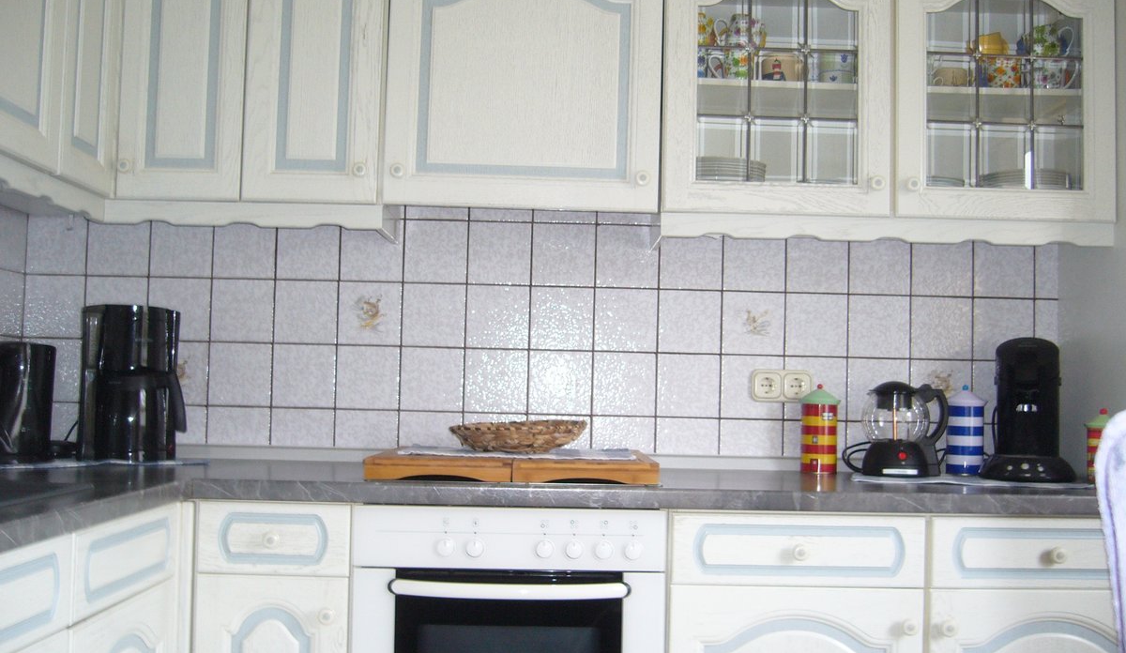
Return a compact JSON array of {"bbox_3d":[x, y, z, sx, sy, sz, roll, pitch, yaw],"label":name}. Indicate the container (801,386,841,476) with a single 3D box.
[{"bbox_3d":[0.595,0.235,2.640,0.094,0.206,0.094,1,-3,12],"label":"container"}]

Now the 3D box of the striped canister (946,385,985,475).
[{"bbox_3d":[0.912,0.235,2.557,0.088,0.200,0.088,1,-2,-1],"label":"striped canister"}]

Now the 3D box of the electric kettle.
[{"bbox_3d":[0.773,0.233,2.595,0.203,0.212,0.162,1,-3,10],"label":"electric kettle"}]

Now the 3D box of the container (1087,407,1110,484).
[{"bbox_3d":[1.174,0.258,2.470,0.086,0.160,0.086,0,-3,25],"label":"container"}]

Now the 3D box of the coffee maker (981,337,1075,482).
[{"bbox_3d":[1.041,0.184,2.550,0.207,0.313,0.295,0,-3,22],"label":"coffee maker"}]

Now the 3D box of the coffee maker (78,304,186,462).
[{"bbox_3d":[-0.947,0.119,2.480,0.235,0.336,0.170,0,-2,39],"label":"coffee maker"}]

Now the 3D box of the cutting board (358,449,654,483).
[{"bbox_3d":[-0.101,0.287,2.411,0.565,0.041,0.460,1,-2,-1],"label":"cutting board"}]

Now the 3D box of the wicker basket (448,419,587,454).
[{"bbox_3d":[-0.095,0.237,2.470,0.290,0.070,0.250,1,-3,0],"label":"wicker basket"}]

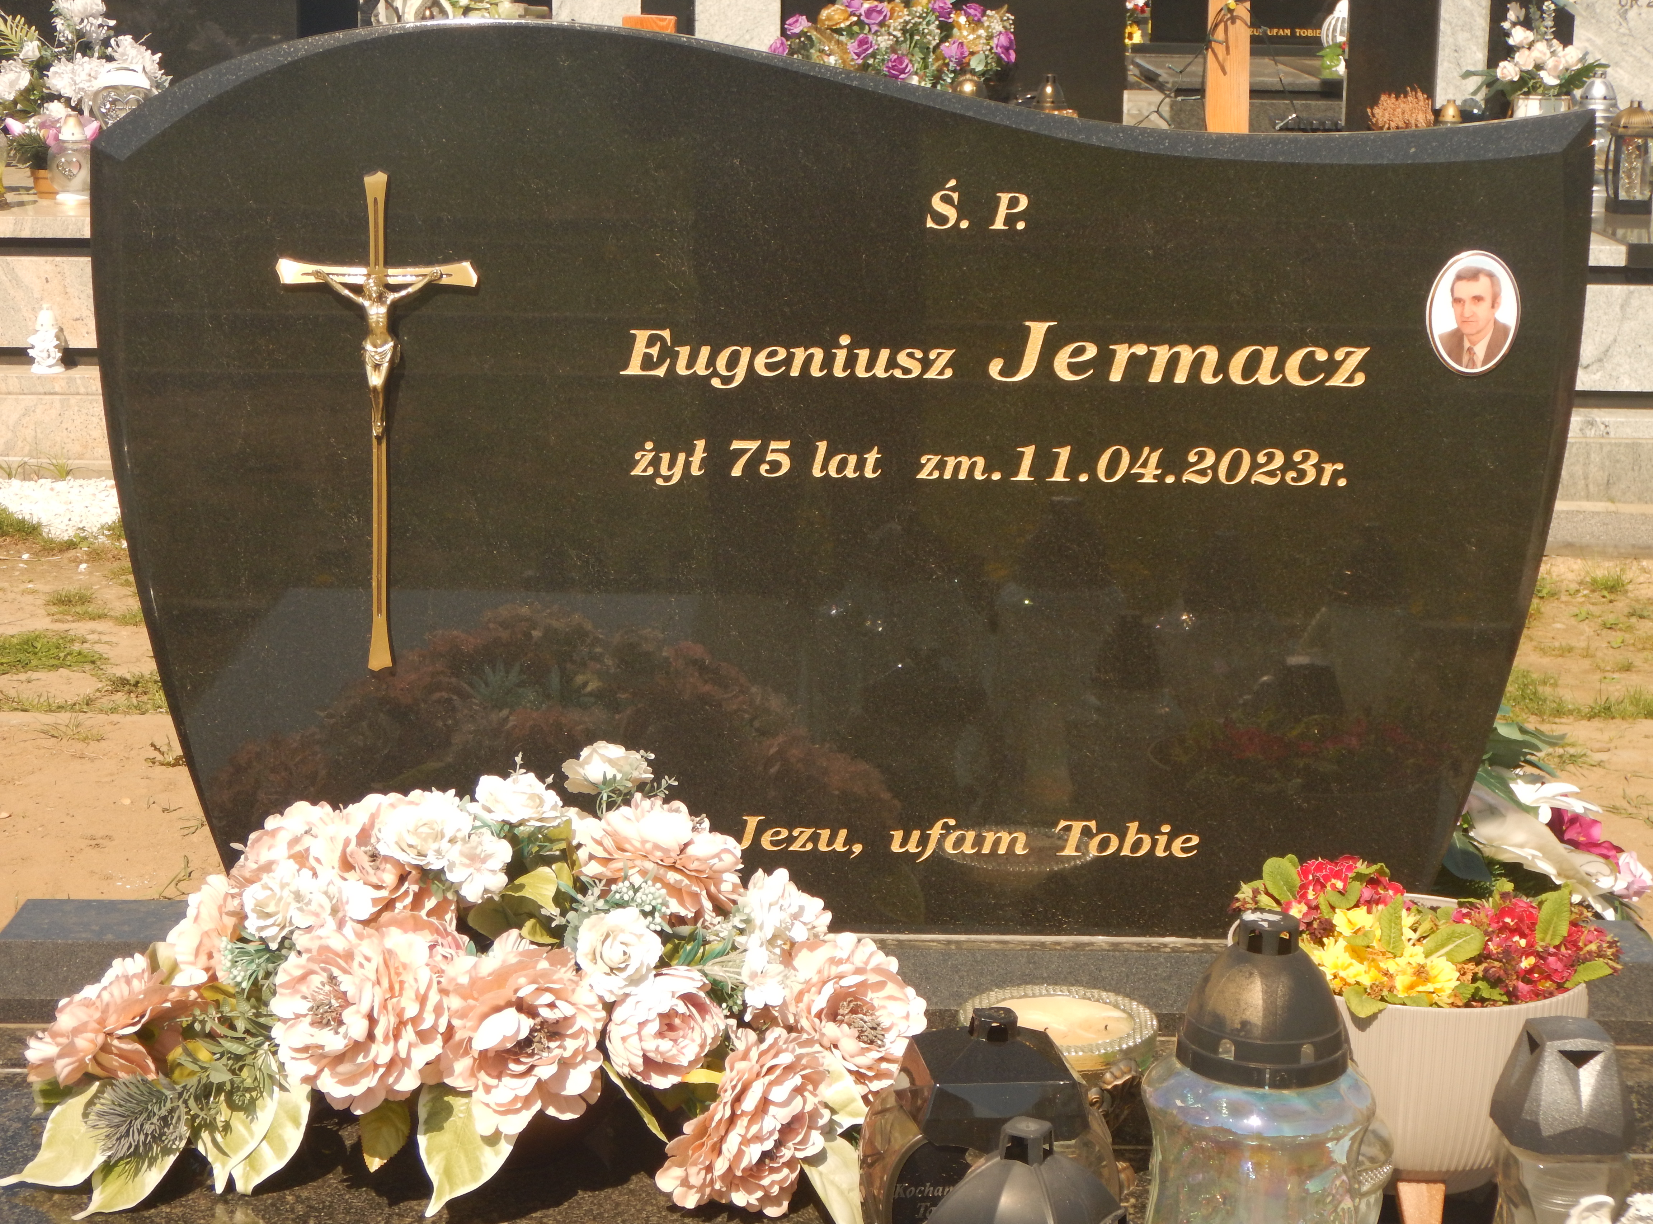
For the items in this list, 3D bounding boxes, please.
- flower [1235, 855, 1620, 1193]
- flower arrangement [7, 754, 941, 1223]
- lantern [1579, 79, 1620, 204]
[{"bbox_3d":[0.502,0.350,2.710,0.325,0.259,0.310,1,13,-1],"label":"flower"},{"bbox_3d":[-0.303,0.300,2.695,0.763,0.400,0.340,1,13,-1],"label":"flower arrangement"},{"bbox_3d":[1.741,-1.061,7.200,0.098,0.290,0.098,1,13,-1],"label":"lantern"}]

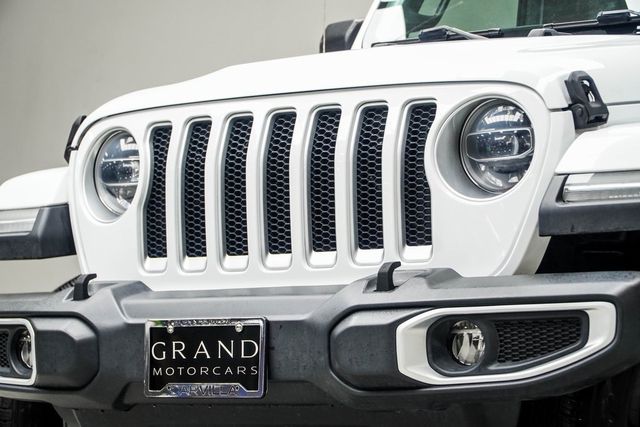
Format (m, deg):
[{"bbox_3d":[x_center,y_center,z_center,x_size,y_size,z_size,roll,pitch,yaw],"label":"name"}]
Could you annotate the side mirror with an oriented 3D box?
[{"bbox_3d":[0.091,-0.480,6.804,0.195,0.185,0.120,-3,-6,36],"label":"side mirror"}]

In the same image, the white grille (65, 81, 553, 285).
[{"bbox_3d":[-0.057,-0.041,4.958,1.280,0.445,0.190,-3,-6,36],"label":"white grille"}]

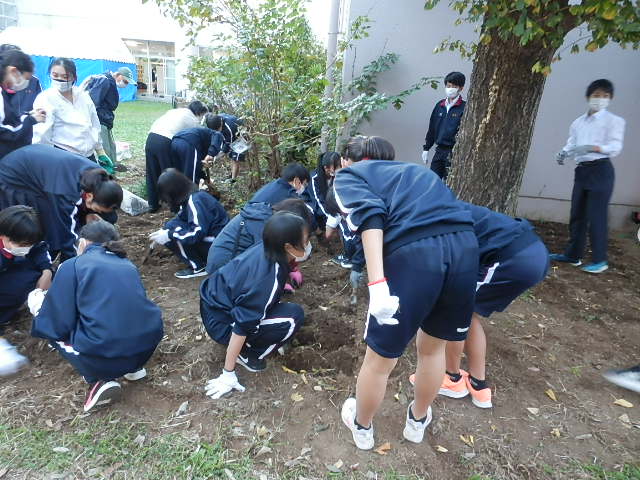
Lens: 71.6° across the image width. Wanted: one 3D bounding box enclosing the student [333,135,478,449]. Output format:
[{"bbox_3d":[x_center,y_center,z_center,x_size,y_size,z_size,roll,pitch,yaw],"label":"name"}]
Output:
[{"bbox_3d":[0.312,0.206,2.053,0.480,1.260,0.760,-5,21,-21],"label":"student"}]

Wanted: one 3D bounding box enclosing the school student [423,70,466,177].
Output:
[{"bbox_3d":[1.360,-0.953,4.815,0.500,1.650,0.310,13,21,24],"label":"school student"}]

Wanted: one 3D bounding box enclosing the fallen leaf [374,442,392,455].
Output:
[{"bbox_3d":[0.263,0.856,1.816,0.070,0.025,0.050,-6,21,-25],"label":"fallen leaf"}]

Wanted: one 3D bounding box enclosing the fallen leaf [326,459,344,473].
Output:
[{"bbox_3d":[0.064,0.868,1.698,0.062,0.022,0.050,-5,21,-27],"label":"fallen leaf"}]

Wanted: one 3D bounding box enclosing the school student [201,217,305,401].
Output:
[{"bbox_3d":[-0.321,0.262,2.237,0.640,0.820,0.500,-1,19,-12],"label":"school student"}]

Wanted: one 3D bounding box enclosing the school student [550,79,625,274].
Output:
[{"bbox_3d":[2.290,-0.500,3.720,0.460,1.580,0.520,-7,21,-28],"label":"school student"}]

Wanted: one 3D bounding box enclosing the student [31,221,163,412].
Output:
[{"bbox_3d":[-1.074,0.302,2.215,0.510,0.870,0.600,-14,26,-39],"label":"student"}]

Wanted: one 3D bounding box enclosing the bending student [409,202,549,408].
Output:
[{"bbox_3d":[0.711,0.233,2.323,0.880,1.060,0.480,16,23,33],"label":"bending student"}]

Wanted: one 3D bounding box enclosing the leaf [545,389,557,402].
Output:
[{"bbox_3d":[1.156,0.775,2.228,0.038,0.022,0.093,9,19,12],"label":"leaf"}]

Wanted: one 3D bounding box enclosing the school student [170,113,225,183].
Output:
[{"bbox_3d":[-1.336,-0.833,4.931,0.750,1.060,0.460,-12,24,-38],"label":"school student"}]

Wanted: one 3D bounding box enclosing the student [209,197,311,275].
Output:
[{"bbox_3d":[-0.382,0.094,2.806,0.700,0.770,0.500,-1,19,-11],"label":"student"}]

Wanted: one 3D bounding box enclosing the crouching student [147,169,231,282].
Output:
[{"bbox_3d":[-0.952,-0.141,3.209,0.620,0.800,0.460,-1,20,-17],"label":"crouching student"}]

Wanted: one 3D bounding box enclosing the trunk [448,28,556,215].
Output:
[{"bbox_3d":[1.730,-1.056,4.348,0.780,2.200,0.780,5,19,0],"label":"trunk"}]

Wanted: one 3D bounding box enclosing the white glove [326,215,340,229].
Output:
[{"bbox_3d":[0.108,-0.145,3.555,0.120,0.100,0.100,-10,23,-34],"label":"white glove"}]

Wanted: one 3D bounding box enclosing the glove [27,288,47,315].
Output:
[{"bbox_3d":[-1.416,0.313,2.225,0.100,0.150,0.100,11,20,17],"label":"glove"}]

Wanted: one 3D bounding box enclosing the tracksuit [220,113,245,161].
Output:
[{"bbox_3d":[-1.249,-1.447,6.197,0.500,0.700,0.420,1,19,-11],"label":"tracksuit"}]

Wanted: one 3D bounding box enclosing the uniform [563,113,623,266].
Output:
[{"bbox_3d":[2.443,-0.451,3.953,0.400,1.330,0.500,-8,22,-32],"label":"uniform"}]

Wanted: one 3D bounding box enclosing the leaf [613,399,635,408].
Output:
[{"bbox_3d":[1.508,0.812,2.201,0.083,0.022,0.065,-8,23,-33],"label":"leaf"}]

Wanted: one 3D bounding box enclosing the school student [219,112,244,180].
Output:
[{"bbox_3d":[-1.280,-1.307,6.245,0.580,1.020,0.440,1,19,-11],"label":"school student"}]

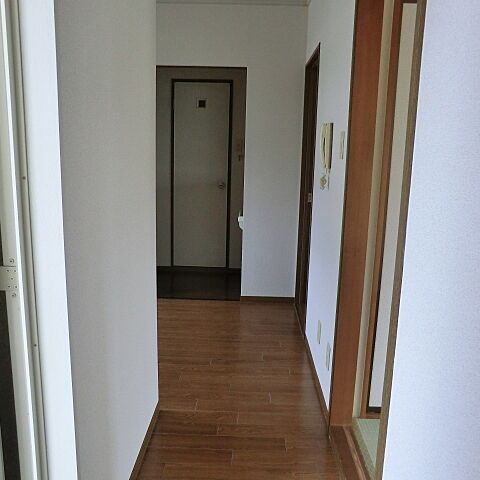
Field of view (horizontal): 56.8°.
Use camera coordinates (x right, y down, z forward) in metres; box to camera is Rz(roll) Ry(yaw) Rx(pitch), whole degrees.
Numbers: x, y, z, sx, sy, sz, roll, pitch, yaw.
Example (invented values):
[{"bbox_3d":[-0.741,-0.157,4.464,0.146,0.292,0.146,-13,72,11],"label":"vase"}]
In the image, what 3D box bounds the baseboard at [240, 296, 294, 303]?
[{"bbox_3d":[0.245,0.519,3.879,0.471,0.048,0.012,2,10,1],"label":"baseboard"}]

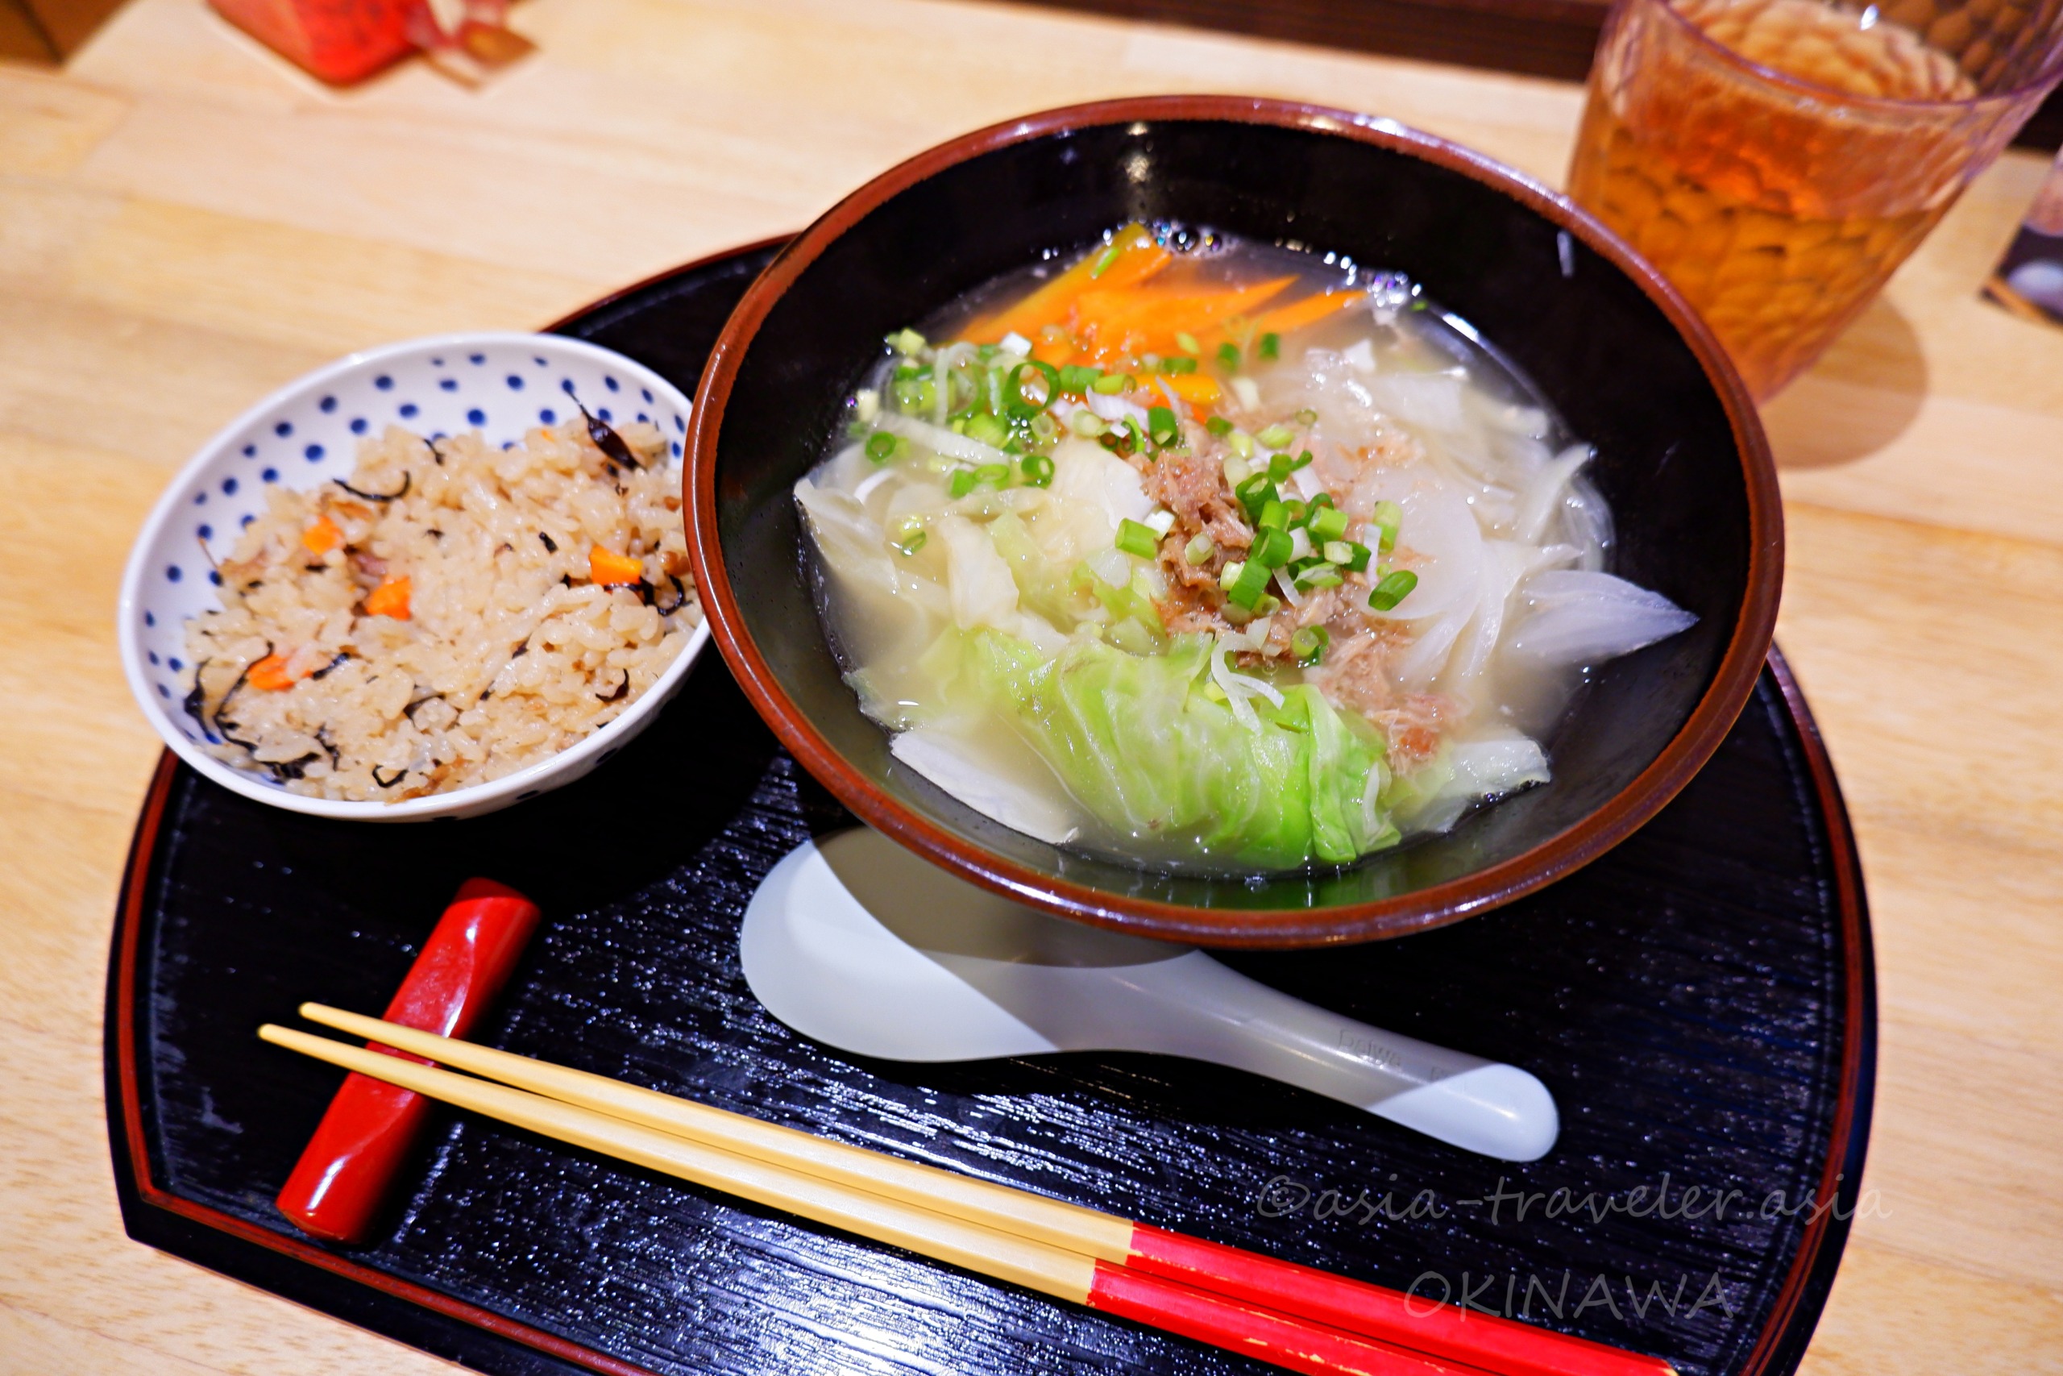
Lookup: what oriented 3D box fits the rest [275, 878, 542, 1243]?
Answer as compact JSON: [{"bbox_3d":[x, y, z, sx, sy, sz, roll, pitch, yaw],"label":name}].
[{"bbox_3d":[-0.108,0.065,0.231,0.017,0.012,0.060,15,59,9],"label":"rest"}]

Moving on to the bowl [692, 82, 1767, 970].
[{"bbox_3d":[0.032,-0.023,0.249,0.177,0.075,0.177,0,58,0],"label":"bowl"}]

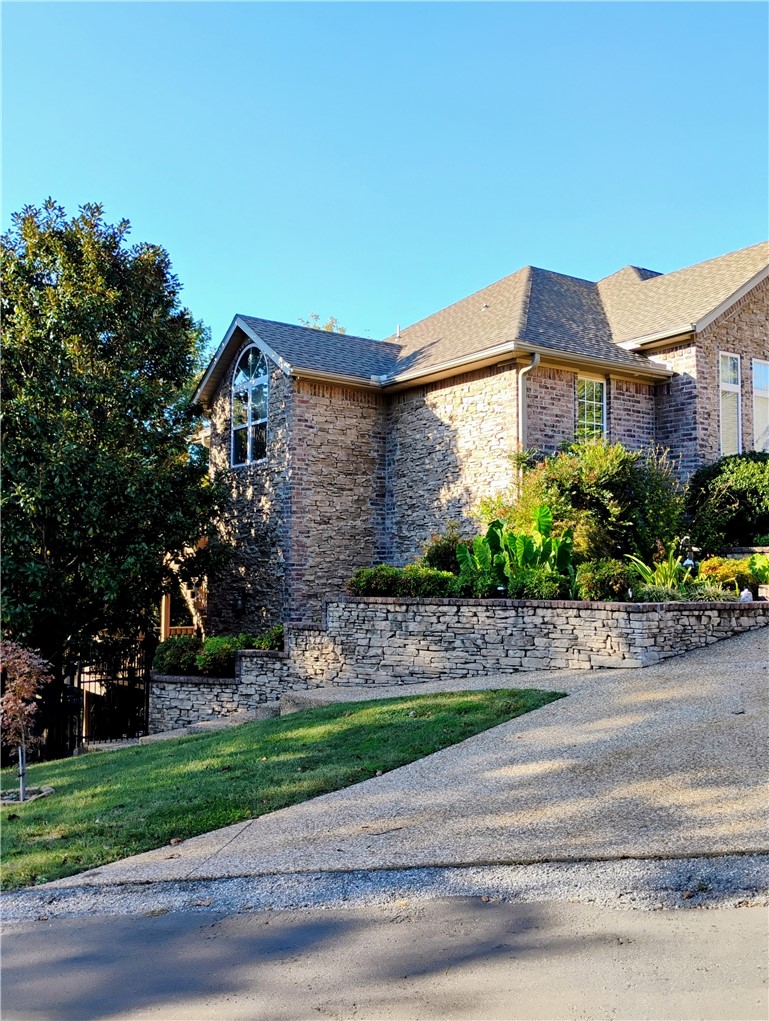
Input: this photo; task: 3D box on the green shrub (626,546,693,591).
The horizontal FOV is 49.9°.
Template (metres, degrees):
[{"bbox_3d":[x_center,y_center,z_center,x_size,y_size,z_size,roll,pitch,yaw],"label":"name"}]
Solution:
[{"bbox_3d":[3.512,0.756,10.600,0.860,0.590,0.720,0,-3,14],"label":"green shrub"}]

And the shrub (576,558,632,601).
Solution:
[{"bbox_3d":[2.740,0.872,10.300,0.700,0.540,0.660,0,-3,14],"label":"shrub"}]

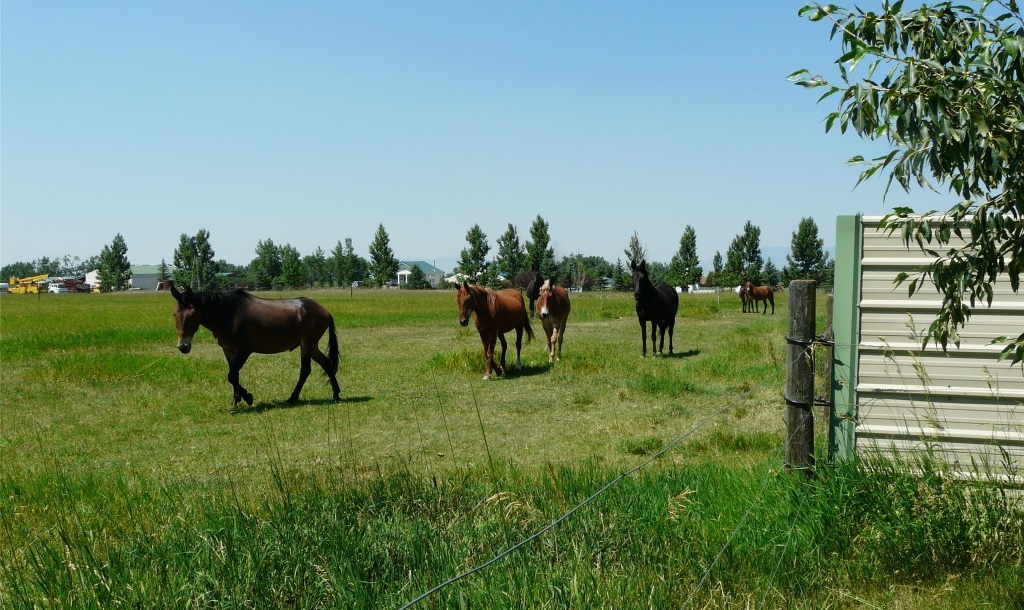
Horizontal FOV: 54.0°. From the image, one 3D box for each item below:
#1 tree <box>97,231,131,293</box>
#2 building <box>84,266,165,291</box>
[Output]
[{"bbox_3d":[-77.066,-8.337,195.000,6.100,11.200,6.100,0,1,0],"label":"tree"},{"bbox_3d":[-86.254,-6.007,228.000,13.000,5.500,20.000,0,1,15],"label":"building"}]

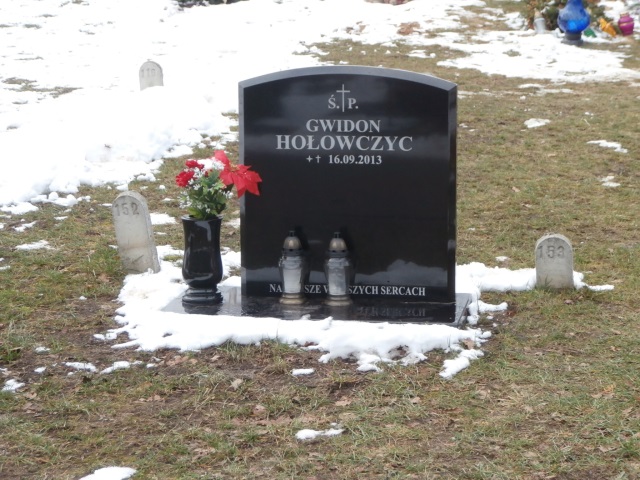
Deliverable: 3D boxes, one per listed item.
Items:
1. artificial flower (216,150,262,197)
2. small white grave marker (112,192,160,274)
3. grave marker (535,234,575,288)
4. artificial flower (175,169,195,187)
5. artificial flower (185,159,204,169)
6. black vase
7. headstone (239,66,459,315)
[{"bbox_3d":[-0.262,-0.218,5.171,0.145,0.140,0.090,-4,11,-21],"label":"artificial flower"},{"bbox_3d":[-0.655,-0.023,5.680,0.125,0.290,0.075,-8,8,14],"label":"small white grave marker"},{"bbox_3d":[0.811,0.072,5.500,0.127,0.180,0.070,2,11,10],"label":"grave marker"},{"bbox_3d":[-0.441,-0.203,5.171,0.063,0.056,0.055,4,11,24],"label":"artificial flower"},{"bbox_3d":[-0.413,-0.249,5.211,0.063,0.040,0.060,1,10,6],"label":"artificial flower"},{"bbox_3d":[-0.385,0.064,5.166,0.134,0.278,0.134,0,10,0],"label":"black vase"},{"bbox_3d":[0.092,-0.180,5.167,0.691,0.752,0.070,2,11,10],"label":"headstone"}]

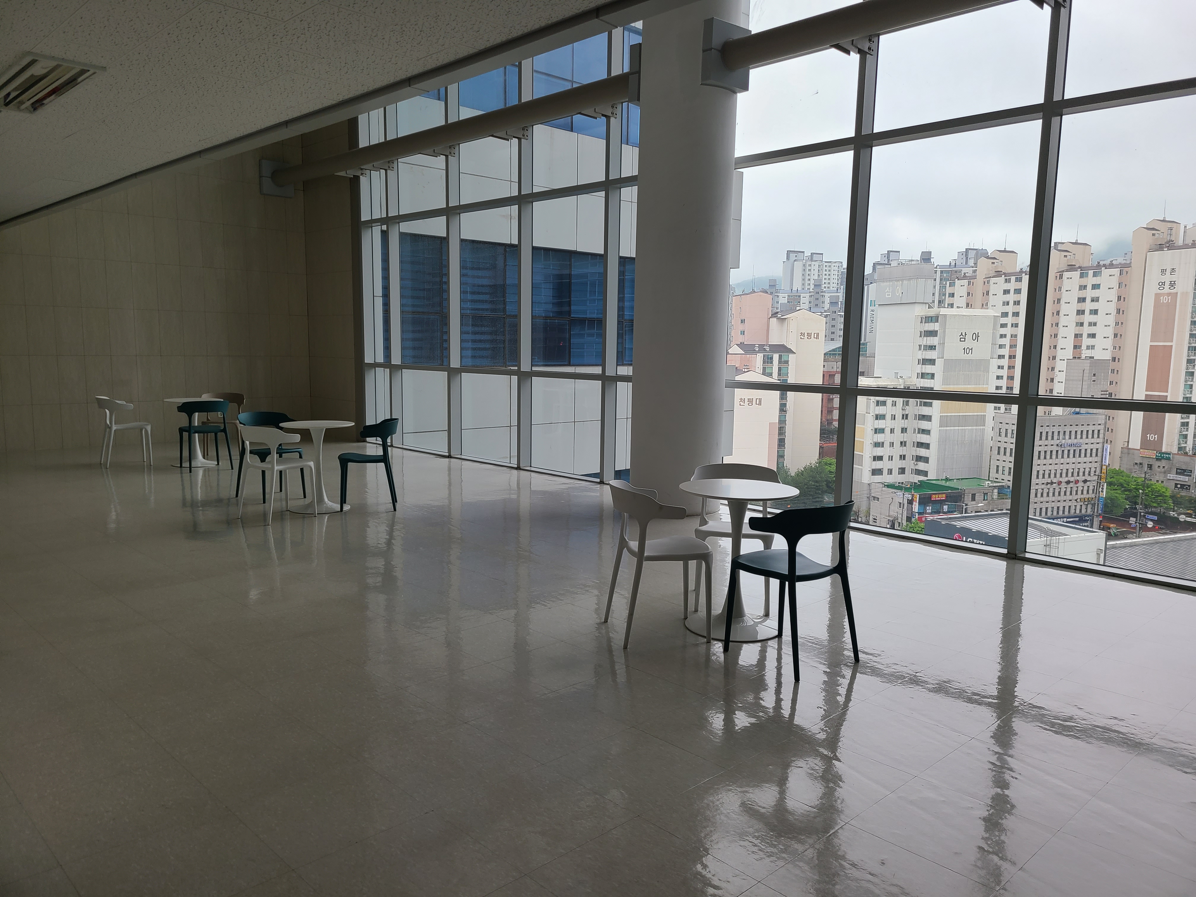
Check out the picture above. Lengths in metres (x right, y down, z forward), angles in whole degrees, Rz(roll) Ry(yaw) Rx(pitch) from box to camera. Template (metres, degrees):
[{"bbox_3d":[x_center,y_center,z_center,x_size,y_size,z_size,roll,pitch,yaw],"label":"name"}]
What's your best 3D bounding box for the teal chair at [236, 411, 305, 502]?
[{"bbox_3d":[-2.893,0.067,7.954,0.500,0.752,0.510,7,9,40],"label":"teal chair"}]

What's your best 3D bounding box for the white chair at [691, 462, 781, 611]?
[{"bbox_3d":[0.753,0.492,4.996,0.510,0.752,0.500,2,7,7],"label":"white chair"}]

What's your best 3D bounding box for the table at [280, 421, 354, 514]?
[{"bbox_3d":[-2.330,0.149,7.497,0.600,0.720,0.600,1,7,0],"label":"table"}]

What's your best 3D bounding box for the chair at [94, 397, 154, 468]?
[{"bbox_3d":[-5.120,-0.190,9.737,0.500,0.752,0.510,-4,9,-37],"label":"chair"}]

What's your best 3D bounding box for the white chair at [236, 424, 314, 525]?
[{"bbox_3d":[-2.536,0.175,7.114,0.510,0.752,0.500,6,9,36],"label":"white chair"}]

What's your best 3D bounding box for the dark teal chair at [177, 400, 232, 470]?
[{"bbox_3d":[-4.193,-0.154,9.581,0.510,0.752,0.500,-5,9,-39],"label":"dark teal chair"}]

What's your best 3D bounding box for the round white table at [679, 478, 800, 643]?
[{"bbox_3d":[0.707,0.558,4.580,0.600,0.720,0.600,1,7,0],"label":"round white table"}]

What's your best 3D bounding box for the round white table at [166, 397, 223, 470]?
[{"bbox_3d":[-4.411,-0.173,9.840,0.600,0.720,0.600,1,7,0],"label":"round white table"}]

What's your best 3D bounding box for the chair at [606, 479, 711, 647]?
[{"bbox_3d":[0.302,0.549,4.455,0.500,0.752,0.510,0,7,-13],"label":"chair"}]

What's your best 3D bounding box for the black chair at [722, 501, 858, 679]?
[{"bbox_3d":[0.899,0.600,4.130,0.510,0.752,0.500,-4,9,-38],"label":"black chair"}]

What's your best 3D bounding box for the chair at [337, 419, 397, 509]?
[{"bbox_3d":[-1.932,0.128,7.598,0.500,0.752,0.510,0,7,-12],"label":"chair"}]

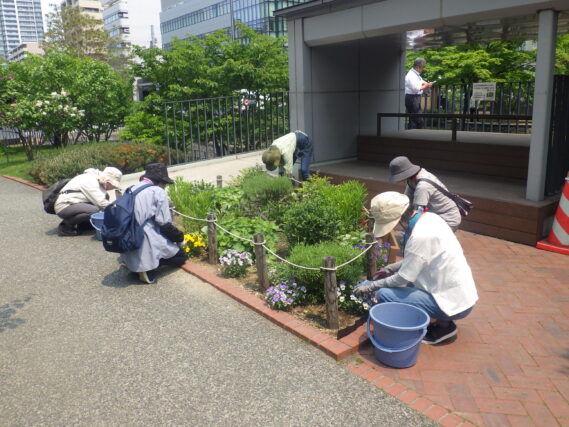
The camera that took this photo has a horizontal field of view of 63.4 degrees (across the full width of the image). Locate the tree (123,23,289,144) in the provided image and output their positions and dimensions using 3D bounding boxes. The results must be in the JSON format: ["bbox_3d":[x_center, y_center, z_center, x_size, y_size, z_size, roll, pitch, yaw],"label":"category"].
[{"bbox_3d":[-1.897,-3.204,11.800,4.100,3.200,3.500,-2,14,0],"label":"tree"}]

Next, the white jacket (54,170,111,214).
[{"bbox_3d":[-2.291,-0.238,5.220,0.640,0.500,0.480,-3,14,-5],"label":"white jacket"}]

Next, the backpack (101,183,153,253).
[{"bbox_3d":[-1.275,0.047,3.600,0.330,0.480,0.240,9,3,38],"label":"backpack"}]

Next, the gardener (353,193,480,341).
[{"bbox_3d":[0.787,0.302,2.768,0.720,0.860,0.500,1,14,12],"label":"gardener"}]

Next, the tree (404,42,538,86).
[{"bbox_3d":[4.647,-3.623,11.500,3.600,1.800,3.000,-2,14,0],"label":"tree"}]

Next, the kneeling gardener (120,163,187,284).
[{"bbox_3d":[-1.113,0.060,3.850,0.480,0.930,0.620,10,18,40],"label":"kneeling gardener"}]

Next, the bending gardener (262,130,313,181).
[{"bbox_3d":[0.036,-0.754,7.039,0.800,0.930,0.480,-9,16,-29],"label":"bending gardener"}]

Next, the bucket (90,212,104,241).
[{"bbox_3d":[-1.984,0.145,5.051,0.300,0.250,0.300,-2,14,0],"label":"bucket"}]

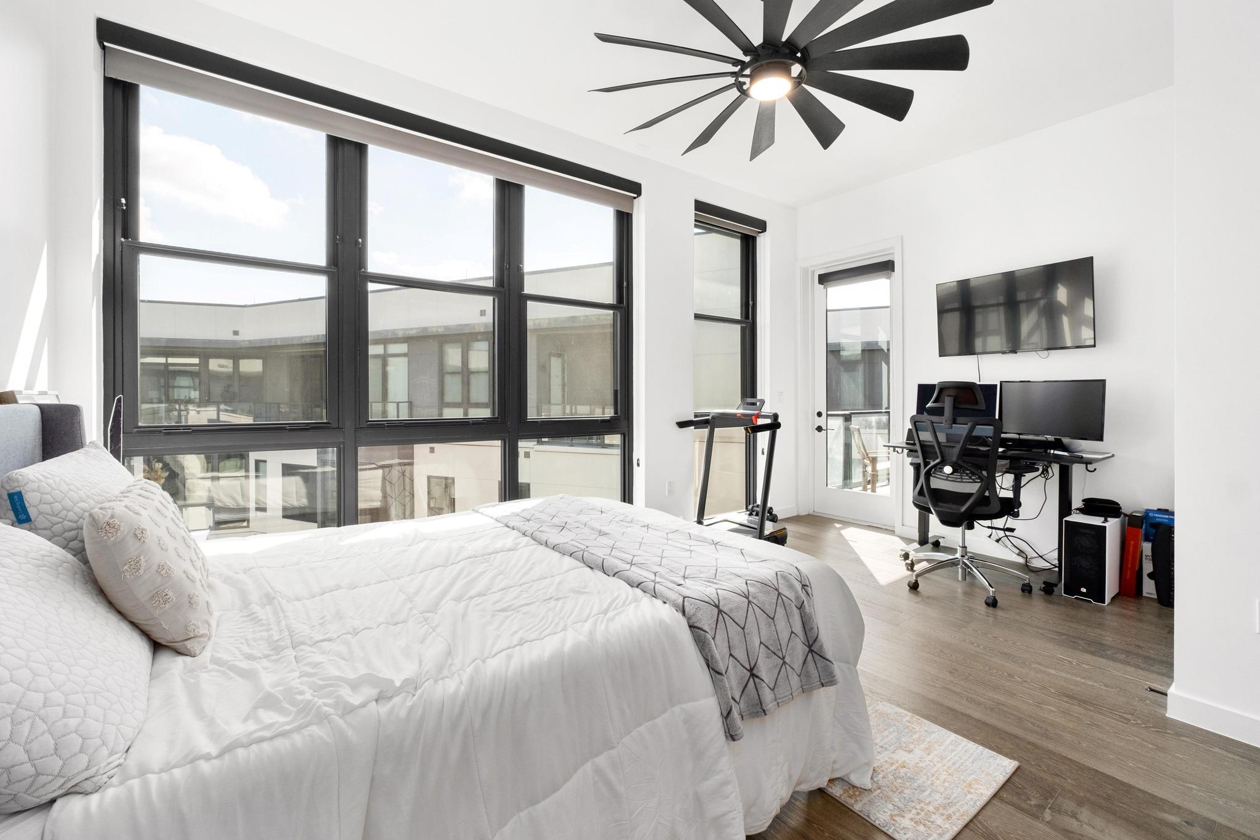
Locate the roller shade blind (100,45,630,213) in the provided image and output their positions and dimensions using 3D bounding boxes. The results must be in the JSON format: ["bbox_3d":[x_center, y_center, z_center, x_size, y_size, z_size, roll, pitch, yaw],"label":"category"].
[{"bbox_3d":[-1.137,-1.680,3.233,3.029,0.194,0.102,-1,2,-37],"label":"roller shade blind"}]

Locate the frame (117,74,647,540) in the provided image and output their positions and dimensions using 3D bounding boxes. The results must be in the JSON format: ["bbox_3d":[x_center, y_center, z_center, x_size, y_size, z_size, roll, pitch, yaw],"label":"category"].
[{"bbox_3d":[-1.226,-0.349,3.352,3.040,2.632,0.122,-1,2,-37],"label":"frame"}]

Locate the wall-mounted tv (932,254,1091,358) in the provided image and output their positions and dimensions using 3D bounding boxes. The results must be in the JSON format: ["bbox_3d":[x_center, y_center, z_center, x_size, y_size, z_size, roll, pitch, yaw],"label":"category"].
[{"bbox_3d":[2.681,-0.764,3.717,0.071,0.571,0.974,-6,4,-32],"label":"wall-mounted tv"}]

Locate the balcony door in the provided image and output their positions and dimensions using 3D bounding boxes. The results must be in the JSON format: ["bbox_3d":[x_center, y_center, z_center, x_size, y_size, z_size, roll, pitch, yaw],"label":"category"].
[{"bbox_3d":[2.113,-0.277,5.002,0.071,2.489,0.867,-1,2,-38],"label":"balcony door"}]

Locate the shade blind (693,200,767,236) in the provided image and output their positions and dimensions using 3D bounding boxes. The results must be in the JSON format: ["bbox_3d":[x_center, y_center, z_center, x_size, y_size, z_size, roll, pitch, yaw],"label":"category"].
[{"bbox_3d":[0.903,-1.766,4.763,0.979,0.204,0.102,-1,2,-37],"label":"shade blind"}]

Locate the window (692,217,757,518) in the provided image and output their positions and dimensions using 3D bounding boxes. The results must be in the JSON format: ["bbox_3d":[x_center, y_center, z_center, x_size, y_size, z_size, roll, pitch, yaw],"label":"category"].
[{"bbox_3d":[0.838,-0.456,4.900,0.969,2.713,0.122,-1,2,-37],"label":"window"}]

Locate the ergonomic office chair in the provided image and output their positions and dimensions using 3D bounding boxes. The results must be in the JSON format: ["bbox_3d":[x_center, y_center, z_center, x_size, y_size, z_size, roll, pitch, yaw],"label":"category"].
[{"bbox_3d":[2.102,0.413,3.317,0.663,1.275,0.653,-1,2,-37],"label":"ergonomic office chair"}]

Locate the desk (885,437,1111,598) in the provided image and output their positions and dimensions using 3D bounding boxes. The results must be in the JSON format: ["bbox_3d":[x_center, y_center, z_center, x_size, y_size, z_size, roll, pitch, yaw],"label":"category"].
[{"bbox_3d":[2.485,0.624,3.623,0.592,0.826,1.214,-1,2,-38],"label":"desk"}]

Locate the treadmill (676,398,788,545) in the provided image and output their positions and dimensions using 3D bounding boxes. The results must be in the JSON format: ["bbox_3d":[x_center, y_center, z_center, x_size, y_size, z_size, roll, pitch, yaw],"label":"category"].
[{"bbox_3d":[0.616,0.422,4.160,1.224,1.173,0.694,-1,2,-37],"label":"treadmill"}]

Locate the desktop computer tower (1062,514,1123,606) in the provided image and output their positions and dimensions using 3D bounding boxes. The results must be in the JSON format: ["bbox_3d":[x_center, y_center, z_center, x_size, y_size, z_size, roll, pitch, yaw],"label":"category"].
[{"bbox_3d":[2.829,0.826,3.206,0.398,0.459,0.209,-1,2,-37],"label":"desktop computer tower"}]

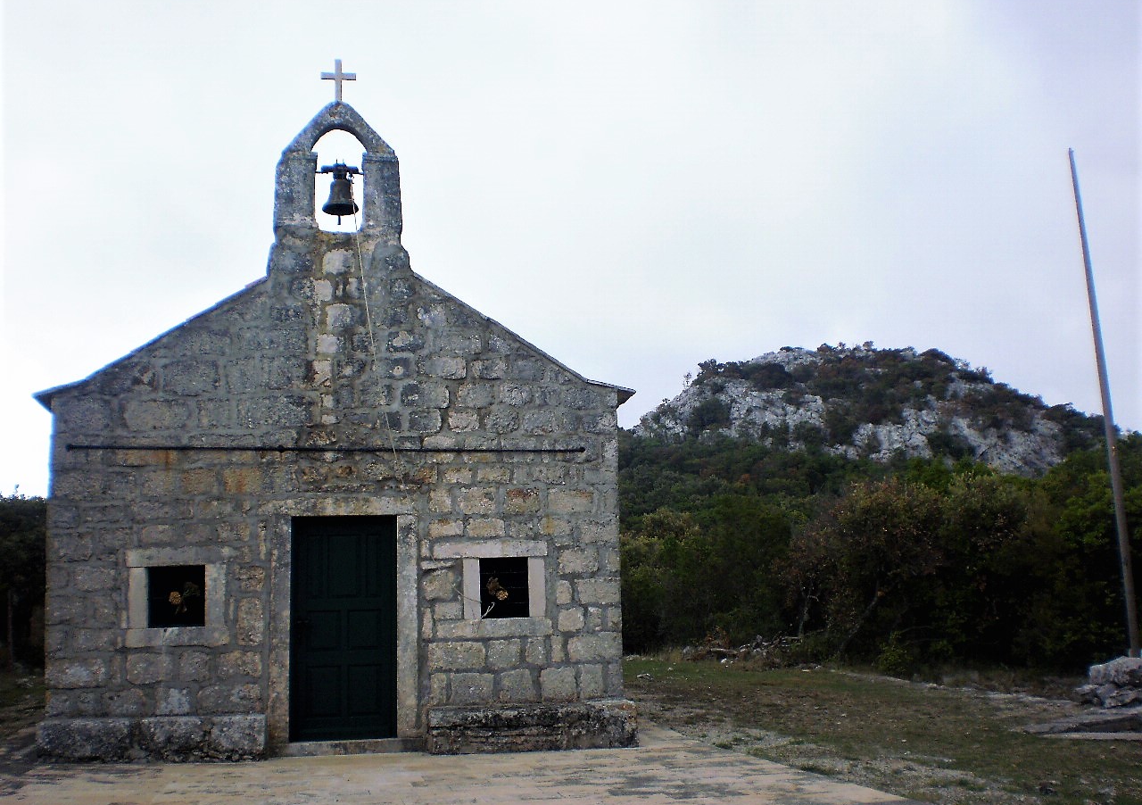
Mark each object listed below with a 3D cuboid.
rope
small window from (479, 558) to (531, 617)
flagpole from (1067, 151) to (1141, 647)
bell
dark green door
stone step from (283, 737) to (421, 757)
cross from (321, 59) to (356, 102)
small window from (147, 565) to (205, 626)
[{"bbox_3d":[-1.753,-0.560,11.302,0.060,2.731,0.060,-9,-8,-9],"label":"rope"},{"bbox_3d":[-0.601,1.663,11.239,0.442,0.534,0.160,0,-7,-8],"label":"small window"},{"bbox_3d":[5.252,0.001,12.387,0.100,5.209,0.100,-4,-7,0],"label":"flagpole"},{"bbox_3d":[-2.128,-1.951,11.567,0.332,0.518,0.332,0,-7,-8],"label":"bell"},{"bbox_3d":[-2.004,1.987,11.060,0.929,1.950,0.080,0,-7,-8],"label":"dark green door"},{"bbox_3d":[-1.906,2.982,10.891,1.192,0.130,0.300,0,-7,-8],"label":"stone step"},{"bbox_3d":[-2.166,-3.001,11.681,0.319,0.408,0.060,0,-7,-8],"label":"cross"},{"bbox_3d":[-3.396,1.680,10.845,0.478,0.521,0.160,0,-7,-8],"label":"small window"}]

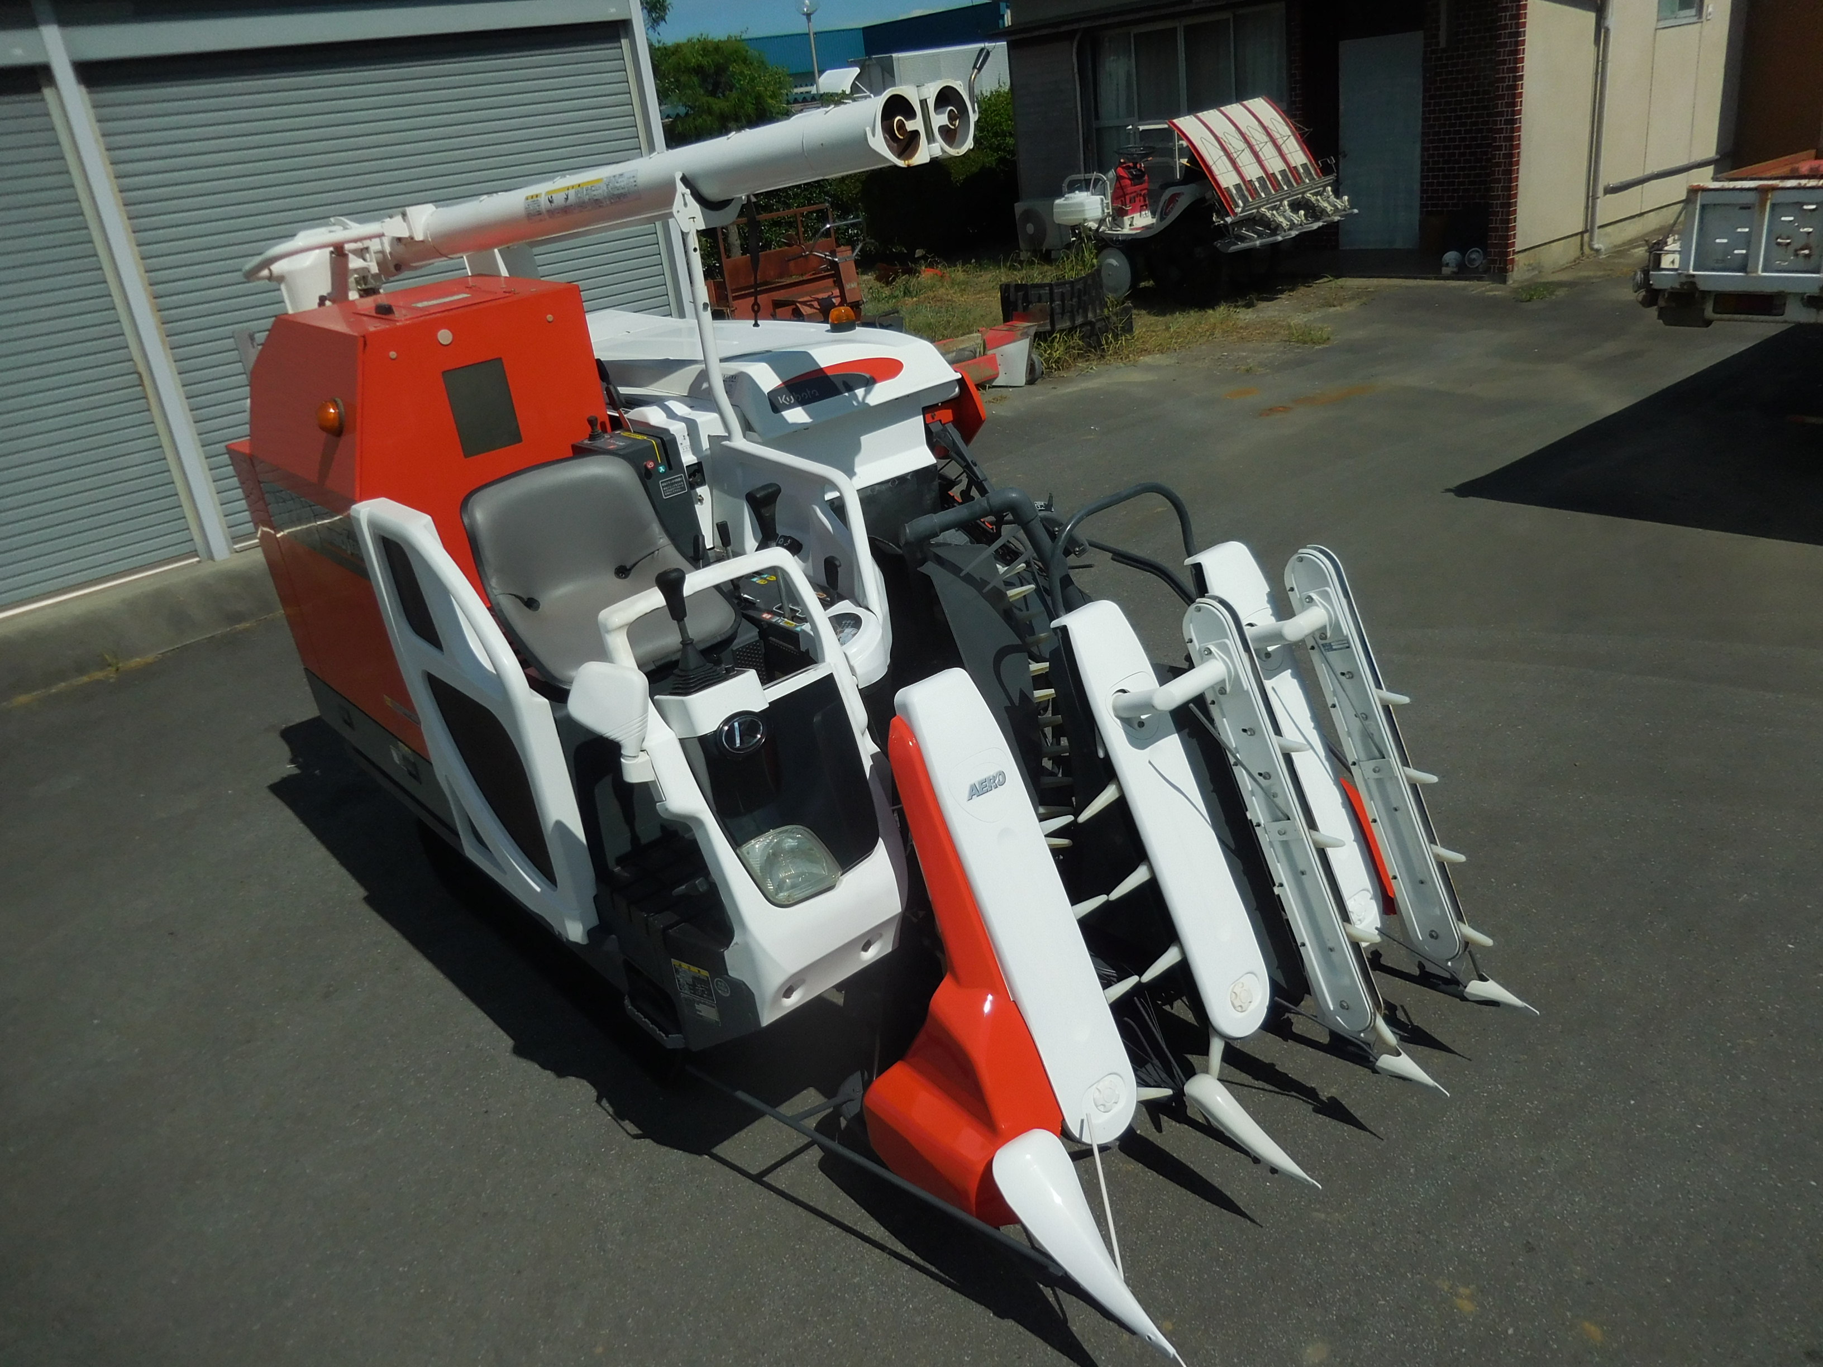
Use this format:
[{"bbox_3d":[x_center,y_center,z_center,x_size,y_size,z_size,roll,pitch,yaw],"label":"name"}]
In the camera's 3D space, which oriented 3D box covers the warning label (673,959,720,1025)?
[{"bbox_3d":[-0.372,0.534,2.282,0.089,0.108,0.006,8,27,35],"label":"warning label"}]

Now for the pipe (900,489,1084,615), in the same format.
[{"bbox_3d":[0.171,-0.217,2.570,0.340,0.258,0.206,-24,27,-36],"label":"pipe"}]

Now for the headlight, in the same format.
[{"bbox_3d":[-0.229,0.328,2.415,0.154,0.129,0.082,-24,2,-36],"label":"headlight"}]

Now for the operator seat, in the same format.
[{"bbox_3d":[-0.688,-0.256,2.980,0.458,0.417,0.448,-24,27,-36],"label":"operator seat"}]

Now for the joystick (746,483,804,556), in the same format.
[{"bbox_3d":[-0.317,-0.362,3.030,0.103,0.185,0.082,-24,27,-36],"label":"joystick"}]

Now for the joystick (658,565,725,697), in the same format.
[{"bbox_3d":[-0.423,-0.111,2.514,0.098,0.232,0.098,-24,27,-36],"label":"joystick"}]

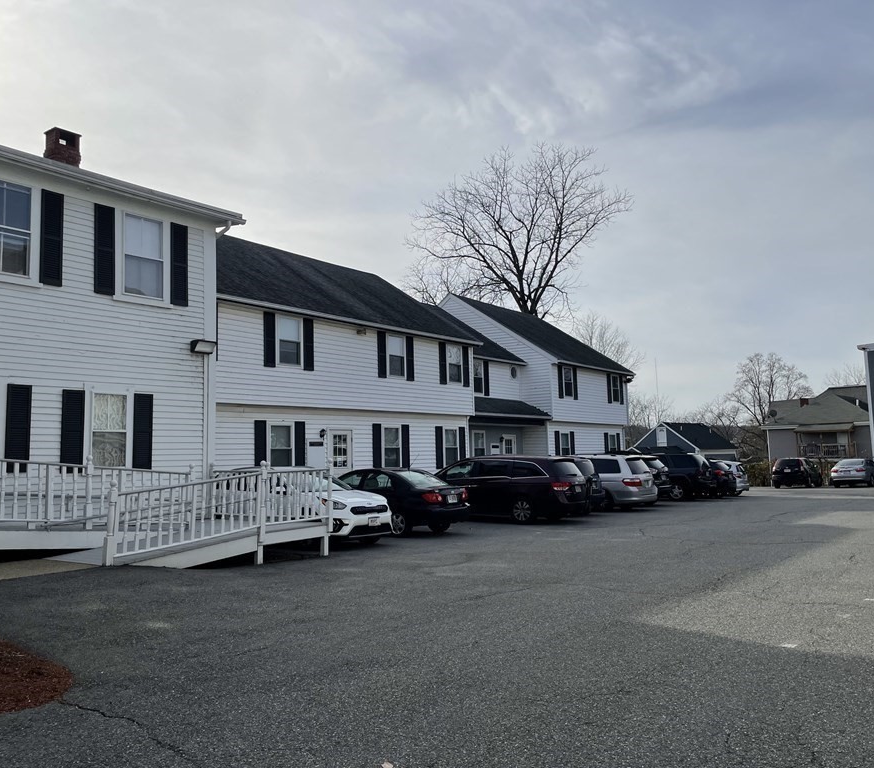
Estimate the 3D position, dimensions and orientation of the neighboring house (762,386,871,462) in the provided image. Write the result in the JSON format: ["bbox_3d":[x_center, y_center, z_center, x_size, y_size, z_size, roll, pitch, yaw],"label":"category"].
[{"bbox_3d":[27.853,3.637,54.036,8.200,6.750,10.000,-6,-7,37],"label":"neighboring house"}]

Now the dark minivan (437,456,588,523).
[{"bbox_3d":[1.534,2.801,20.799,5.130,1.750,2.000,-6,-7,37],"label":"dark minivan"}]

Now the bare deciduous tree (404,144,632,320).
[{"bbox_3d":[5.432,-4.314,50.641,14.600,22.700,13.500,-2,-6,7],"label":"bare deciduous tree"}]

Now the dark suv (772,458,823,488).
[{"bbox_3d":[20.540,5.020,43.710,1.820,1.680,4.520,-6,-7,36],"label":"dark suv"}]

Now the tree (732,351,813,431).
[{"bbox_3d":[30.865,2.967,70.967,7.800,12.000,7.300,-4,-6,24],"label":"tree"}]

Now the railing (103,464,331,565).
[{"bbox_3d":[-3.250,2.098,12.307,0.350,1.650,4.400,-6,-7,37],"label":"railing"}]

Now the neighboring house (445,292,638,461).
[{"bbox_3d":[3.078,0.763,37.772,10.600,9.370,8.000,-6,-7,37],"label":"neighboring house"}]

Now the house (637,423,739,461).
[{"bbox_3d":[20.546,5.888,64.592,6.300,5.000,7.600,-6,-7,40],"label":"house"}]

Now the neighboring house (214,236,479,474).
[{"bbox_3d":[-5.636,-0.164,24.774,9.600,8.860,11.600,-6,-7,37],"label":"neighboring house"}]

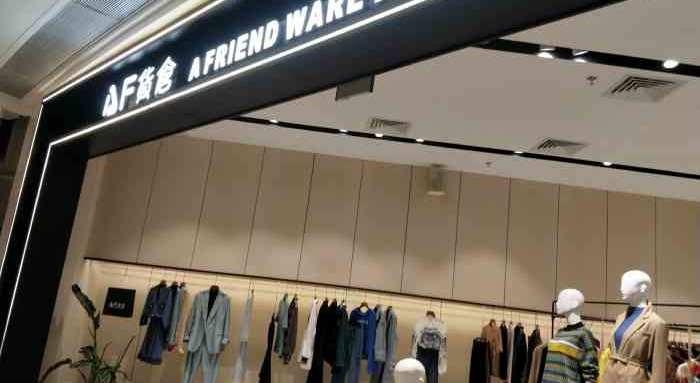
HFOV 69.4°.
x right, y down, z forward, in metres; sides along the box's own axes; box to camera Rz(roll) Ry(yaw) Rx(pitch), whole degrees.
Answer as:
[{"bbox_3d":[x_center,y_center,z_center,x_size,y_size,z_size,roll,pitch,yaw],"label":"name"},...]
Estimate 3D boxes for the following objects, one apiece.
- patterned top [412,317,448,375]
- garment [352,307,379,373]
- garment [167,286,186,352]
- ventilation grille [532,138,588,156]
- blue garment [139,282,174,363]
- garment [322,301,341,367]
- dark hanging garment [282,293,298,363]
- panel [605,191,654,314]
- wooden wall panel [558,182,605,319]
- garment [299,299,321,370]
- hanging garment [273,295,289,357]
[{"bbox_3d":[0.900,1.721,5.649,0.400,0.650,0.160,7,-11,-3],"label":"patterned top"},{"bbox_3d":[0.165,1.676,5.758,0.300,0.723,0.160,7,-12,-2],"label":"garment"},{"bbox_3d":[-1.993,1.445,5.816,0.120,0.723,0.400,11,-12,-17],"label":"garment"},{"bbox_3d":[2.010,-0.428,4.834,0.420,0.040,0.410,7,-11,-3],"label":"ventilation grille"},{"bbox_3d":[-2.236,1.505,5.790,0.400,0.897,0.200,-5,-17,45],"label":"blue garment"},{"bbox_3d":[-0.205,1.584,5.599,0.140,0.710,0.400,3,-12,18],"label":"garment"},{"bbox_3d":[-0.651,1.523,5.580,0.130,0.720,0.370,3,-12,18],"label":"dark hanging garment"},{"bbox_3d":[3.316,0.774,5.981,0.589,1.514,0.040,7,-12,-2],"label":"panel"},{"bbox_3d":[2.712,0.691,5.920,0.590,1.501,0.050,7,-12,-2],"label":"wooden wall panel"},{"bbox_3d":[-0.458,1.618,5.787,0.150,0.753,0.420,7,-12,-2],"label":"garment"},{"bbox_3d":[-0.790,1.530,5.787,0.110,0.674,0.400,7,-12,-2],"label":"hanging garment"}]

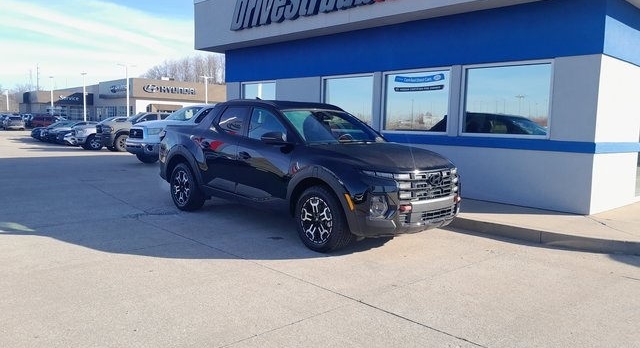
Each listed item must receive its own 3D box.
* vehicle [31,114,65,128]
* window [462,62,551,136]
[{"bbox_3d":[-32.226,-5.998,59.797,4.700,1.740,1.850,-2,7,-35],"label":"vehicle"},{"bbox_3d":[2.918,-1.155,7.905,0.100,1.170,1.525,-4,8,-43],"label":"window"}]

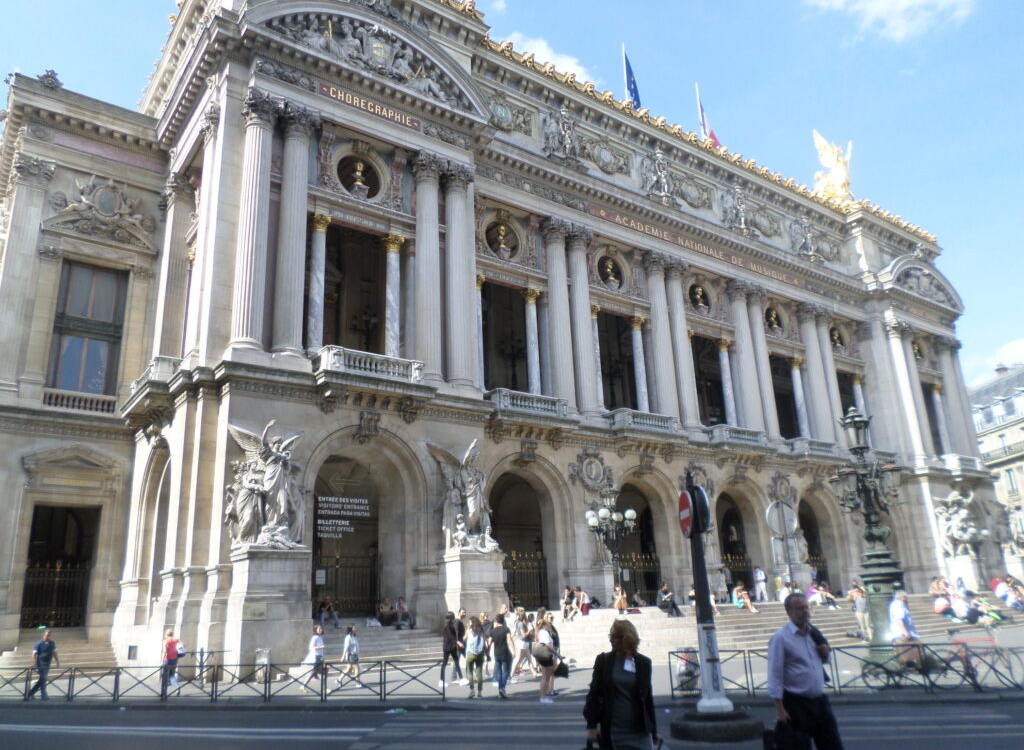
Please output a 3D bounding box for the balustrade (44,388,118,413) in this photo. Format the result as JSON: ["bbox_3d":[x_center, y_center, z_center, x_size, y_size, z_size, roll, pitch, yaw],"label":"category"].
[{"bbox_3d":[-17.094,1.037,29.337,2.600,0.750,0.300,10,-20,-36],"label":"balustrade"}]

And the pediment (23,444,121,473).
[{"bbox_3d":[-17.555,3.306,29.694,3.400,1.150,0.500,10,-20,-34],"label":"pediment"}]

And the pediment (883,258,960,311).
[{"bbox_3d":[33.361,-7.406,60.519,10.900,3.600,1.600,10,-20,-36],"label":"pediment"}]

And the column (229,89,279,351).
[{"bbox_3d":[-9.447,-5.591,27.047,1.270,10.400,1.270,10,-20,-36],"label":"column"}]

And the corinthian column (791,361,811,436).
[{"bbox_3d":[19.523,1.731,50.020,0.760,5.880,0.760,10,-21,-35],"label":"corinthian column"}]

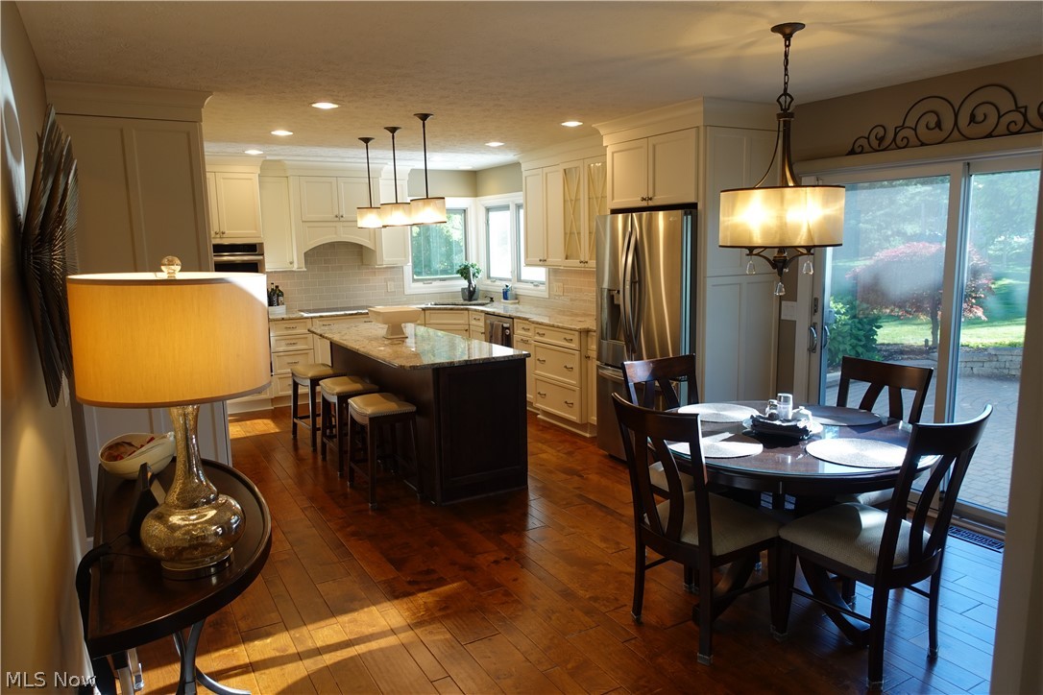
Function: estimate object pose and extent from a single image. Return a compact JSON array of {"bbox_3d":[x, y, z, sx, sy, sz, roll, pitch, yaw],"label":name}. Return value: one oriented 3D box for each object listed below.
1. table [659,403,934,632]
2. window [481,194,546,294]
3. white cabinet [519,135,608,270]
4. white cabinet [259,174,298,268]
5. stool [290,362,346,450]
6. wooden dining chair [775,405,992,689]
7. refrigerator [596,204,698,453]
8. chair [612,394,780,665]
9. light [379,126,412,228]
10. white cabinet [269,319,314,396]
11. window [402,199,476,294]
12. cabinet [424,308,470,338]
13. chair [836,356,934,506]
[{"bbox_3d":[1.131,0.747,3.102,1.190,0.765,1.190,-6,10,-29],"label":"table"},{"bbox_3d":[-0.100,-1.149,7.793,0.120,1.100,1.550,-6,10,-30],"label":"window"},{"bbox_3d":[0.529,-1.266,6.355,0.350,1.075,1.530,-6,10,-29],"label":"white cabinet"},{"bbox_3d":[-2.580,-1.281,7.202,0.365,0.938,0.320,-6,10,-30],"label":"white cabinet"},{"bbox_3d":[-1.657,0.481,5.762,0.360,0.620,0.490,-6,10,-30],"label":"stool"},{"bbox_3d":[1.354,0.699,2.653,0.490,1.015,0.630,-6,10,-30],"label":"wooden dining chair"},{"bbox_3d":[1.103,-0.062,5.017,0.820,1.788,0.900,-6,10,-29],"label":"refrigerator"},{"bbox_3d":[0.680,0.679,2.794,0.580,1.010,0.480,-8,11,-36],"label":"chair"},{"bbox_3d":[-0.939,-1.263,5.156,0.250,0.705,0.250,-6,10,-30],"label":"light"},{"bbox_3d":[-2.440,0.118,7.261,0.420,0.860,0.600,-6,10,-30],"label":"white cabinet"},{"bbox_3d":[-0.993,-1.209,8.304,0.940,1.110,0.120,-6,10,-30],"label":"window"},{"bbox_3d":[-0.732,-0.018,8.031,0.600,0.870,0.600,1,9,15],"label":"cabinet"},{"bbox_3d":[1.505,0.589,3.249,0.550,0.995,0.470,-6,10,-30],"label":"chair"}]

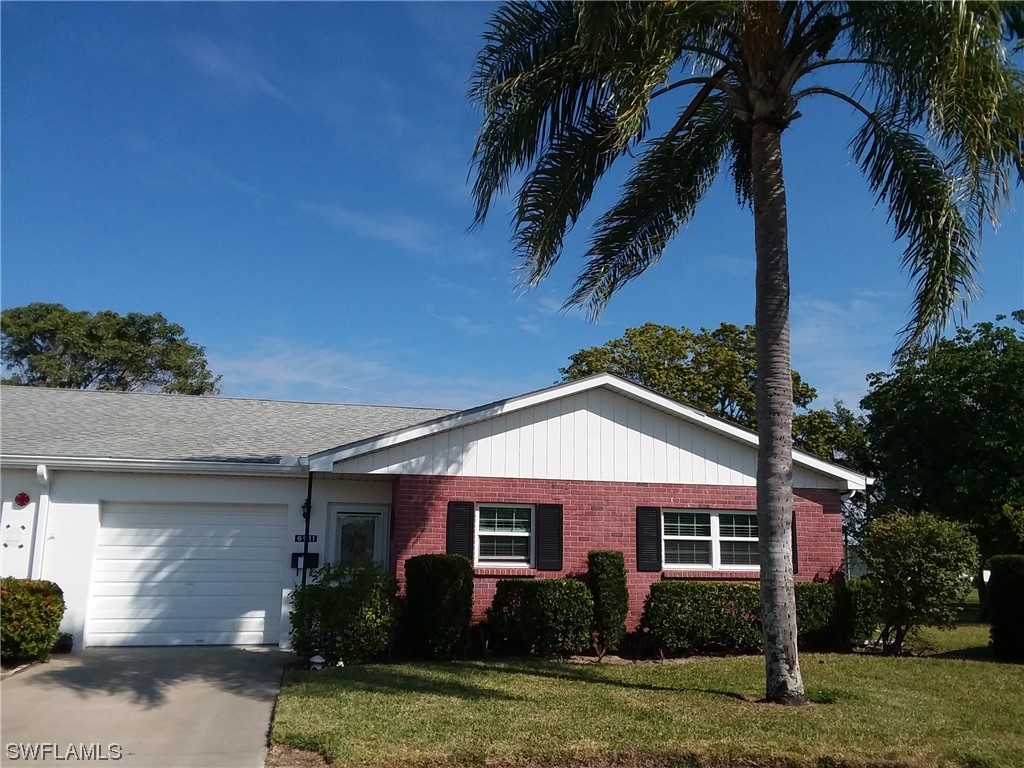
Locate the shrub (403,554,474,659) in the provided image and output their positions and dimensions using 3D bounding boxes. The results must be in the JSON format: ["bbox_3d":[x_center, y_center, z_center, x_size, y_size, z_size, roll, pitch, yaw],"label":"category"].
[{"bbox_3d":[-1.014,3.041,11.792,0.890,1.336,0.845,3,-11,-12],"label":"shrub"}]

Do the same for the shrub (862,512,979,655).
[{"bbox_3d":[6.173,3.020,13.024,1.580,2.080,1.500,3,-11,-12],"label":"shrub"}]

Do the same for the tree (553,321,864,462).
[{"bbox_3d":[6.935,2.503,30.300,10.800,9.773,10.000,3,-11,-12],"label":"tree"}]

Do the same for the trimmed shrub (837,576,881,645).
[{"bbox_3d":[5.524,3.629,13.651,0.580,1.080,0.640,3,-11,-12],"label":"trimmed shrub"}]

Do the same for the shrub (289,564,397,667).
[{"bbox_3d":[-2.244,2.986,11.321,1.338,1.227,1.137,3,-11,-12],"label":"shrub"}]

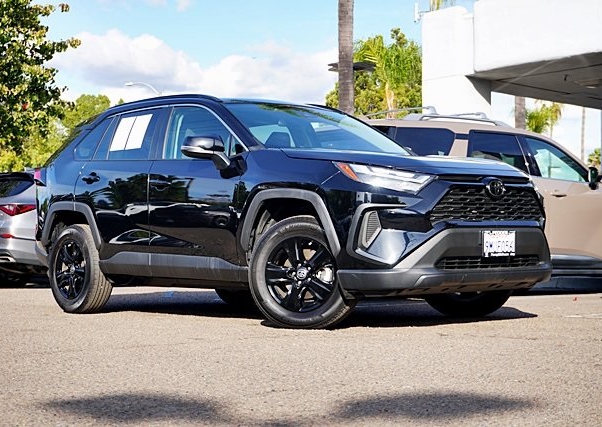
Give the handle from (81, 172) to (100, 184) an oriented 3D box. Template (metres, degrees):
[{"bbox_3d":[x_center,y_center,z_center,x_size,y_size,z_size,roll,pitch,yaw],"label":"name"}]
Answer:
[{"bbox_3d":[-1.665,-0.273,8.633,0.060,0.075,0.225,1,-2,-43],"label":"handle"}]

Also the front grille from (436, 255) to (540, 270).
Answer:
[{"bbox_3d":[1.208,0.311,6.793,1.000,0.085,0.090,1,-2,-43],"label":"front grille"}]

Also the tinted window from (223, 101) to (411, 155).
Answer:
[{"bbox_3d":[0.100,-0.593,8.010,1.420,0.120,0.807,1,30,-43],"label":"tinted window"}]

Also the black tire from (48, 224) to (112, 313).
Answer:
[{"bbox_3d":[-1.804,0.454,8.865,0.230,0.715,0.715,1,-2,-43],"label":"black tire"}]

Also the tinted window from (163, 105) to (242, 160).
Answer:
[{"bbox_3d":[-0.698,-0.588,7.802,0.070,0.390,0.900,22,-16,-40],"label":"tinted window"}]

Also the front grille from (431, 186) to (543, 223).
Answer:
[{"bbox_3d":[1.207,-0.064,6.848,1.150,0.235,0.110,1,-2,-43],"label":"front grille"}]

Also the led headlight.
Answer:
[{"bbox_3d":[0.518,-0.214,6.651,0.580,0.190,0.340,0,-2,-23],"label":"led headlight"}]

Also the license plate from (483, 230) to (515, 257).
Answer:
[{"bbox_3d":[1.240,0.191,6.761,0.310,0.160,0.020,1,-2,-43],"label":"license plate"}]

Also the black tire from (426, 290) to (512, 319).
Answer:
[{"bbox_3d":[1.213,0.396,8.024,0.700,0.710,0.235,-1,-2,23],"label":"black tire"}]

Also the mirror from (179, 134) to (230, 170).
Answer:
[{"bbox_3d":[-0.655,-0.413,7.459,0.250,0.210,0.220,1,-2,-43],"label":"mirror"}]

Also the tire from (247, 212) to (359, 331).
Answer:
[{"bbox_3d":[0.024,0.379,6.893,0.715,0.715,0.230,-1,-2,12],"label":"tire"}]

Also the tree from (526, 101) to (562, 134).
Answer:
[{"bbox_3d":[13.341,-2.042,59.876,2.600,8.420,2.600,-1,-2,13],"label":"tree"}]

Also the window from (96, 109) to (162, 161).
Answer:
[{"bbox_3d":[-1.347,-0.603,8.470,0.050,0.409,0.760,28,-20,-39],"label":"window"}]

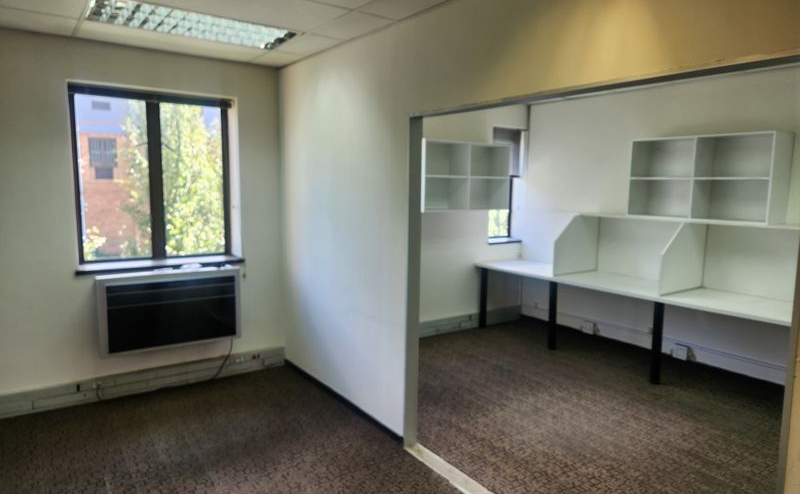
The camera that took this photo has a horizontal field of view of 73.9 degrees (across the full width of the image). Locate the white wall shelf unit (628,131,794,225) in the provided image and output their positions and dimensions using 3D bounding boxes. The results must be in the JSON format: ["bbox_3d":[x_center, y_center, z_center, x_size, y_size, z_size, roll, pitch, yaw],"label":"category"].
[{"bbox_3d":[2.632,-0.588,4.606,0.370,0.705,1.145,-4,9,-36],"label":"white wall shelf unit"}]

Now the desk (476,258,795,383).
[{"bbox_3d":[2.131,0.695,5.061,0.800,0.726,3.200,-4,9,-36],"label":"desk"}]

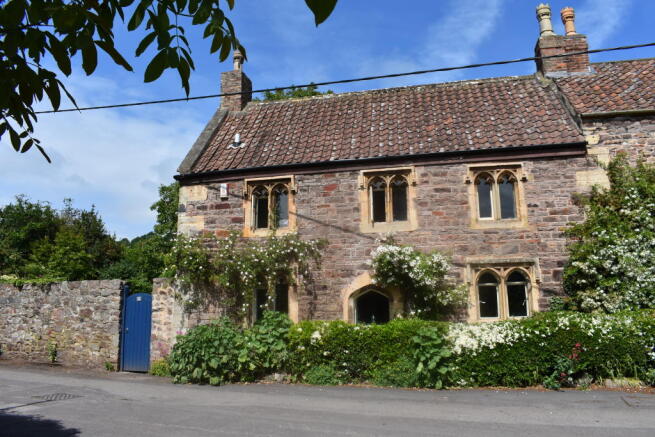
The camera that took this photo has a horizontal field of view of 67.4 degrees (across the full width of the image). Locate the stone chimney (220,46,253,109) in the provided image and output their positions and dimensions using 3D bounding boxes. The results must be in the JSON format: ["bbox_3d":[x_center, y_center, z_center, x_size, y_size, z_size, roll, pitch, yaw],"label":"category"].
[{"bbox_3d":[-2.962,-4.441,16.067,0.679,2.337,0.902,-3,-8,12],"label":"stone chimney"}]

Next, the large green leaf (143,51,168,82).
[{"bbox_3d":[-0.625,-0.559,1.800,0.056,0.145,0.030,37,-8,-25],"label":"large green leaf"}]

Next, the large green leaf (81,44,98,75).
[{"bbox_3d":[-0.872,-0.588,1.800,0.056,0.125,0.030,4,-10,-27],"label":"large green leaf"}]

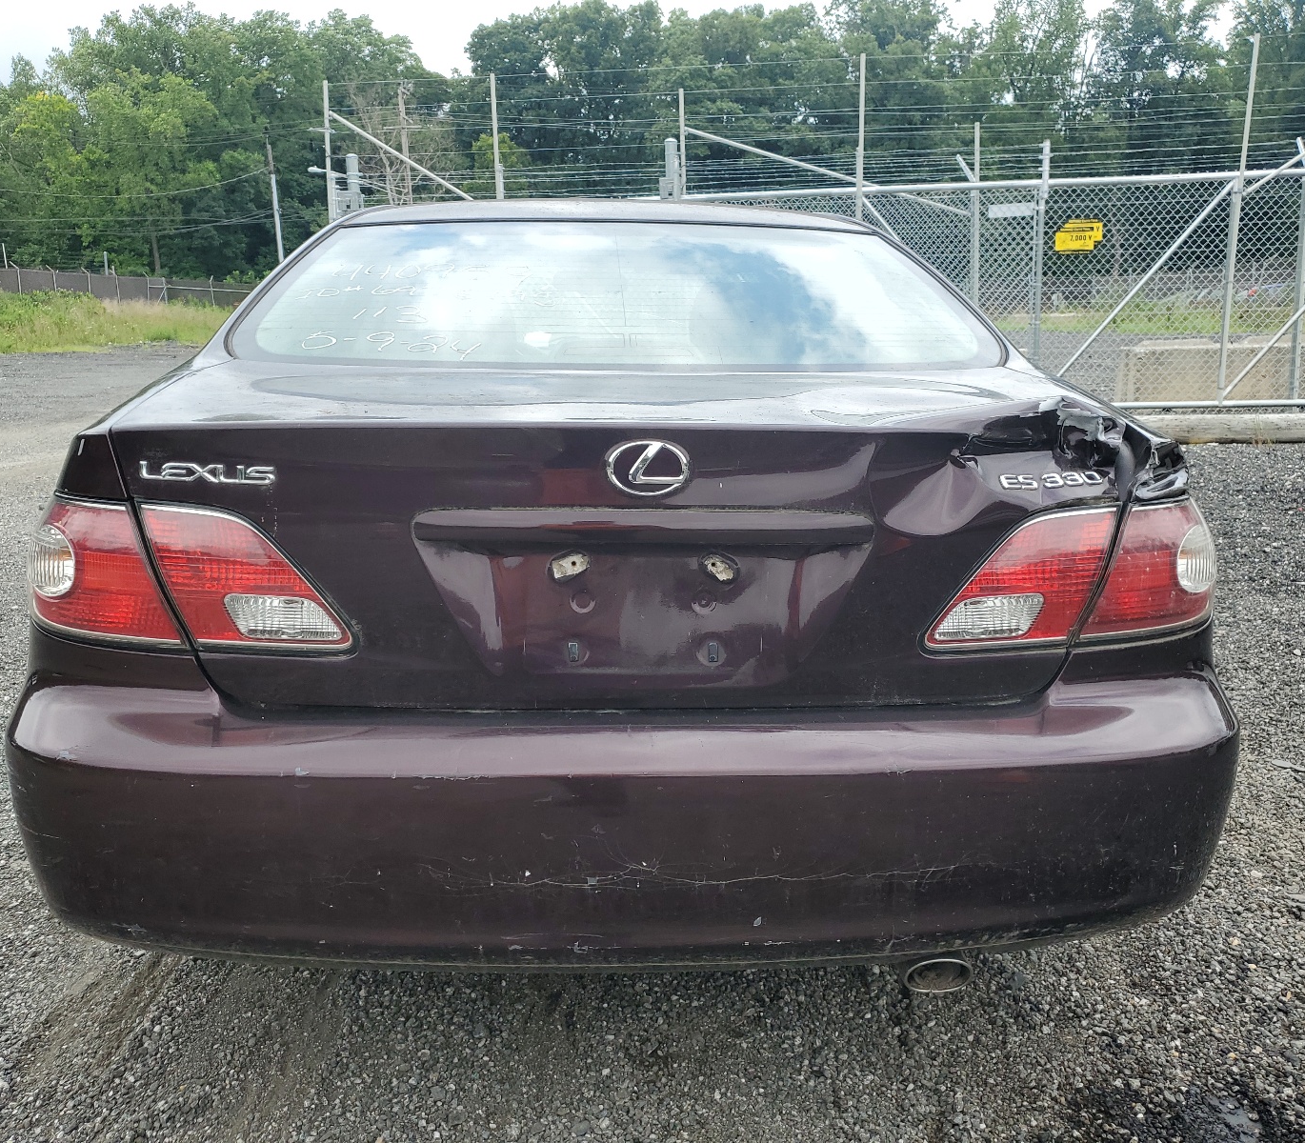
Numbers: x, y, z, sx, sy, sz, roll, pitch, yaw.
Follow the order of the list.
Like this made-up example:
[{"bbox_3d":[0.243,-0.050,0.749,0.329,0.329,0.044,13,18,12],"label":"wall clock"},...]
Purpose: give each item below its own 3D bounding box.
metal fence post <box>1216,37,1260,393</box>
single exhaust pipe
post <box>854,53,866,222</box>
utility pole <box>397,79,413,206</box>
[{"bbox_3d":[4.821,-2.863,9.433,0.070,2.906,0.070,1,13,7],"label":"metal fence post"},{"bbox_3d":[0.379,0.527,1.638,0.092,0.062,0.180,0,13,-3],"label":"single exhaust pipe"},{"bbox_3d":[1.776,-2.882,9.820,0.060,2.906,0.060,1,13,7],"label":"post"},{"bbox_3d":[-11.382,-16.621,53.530,0.280,11.667,0.280,-1,13,0],"label":"utility pole"}]

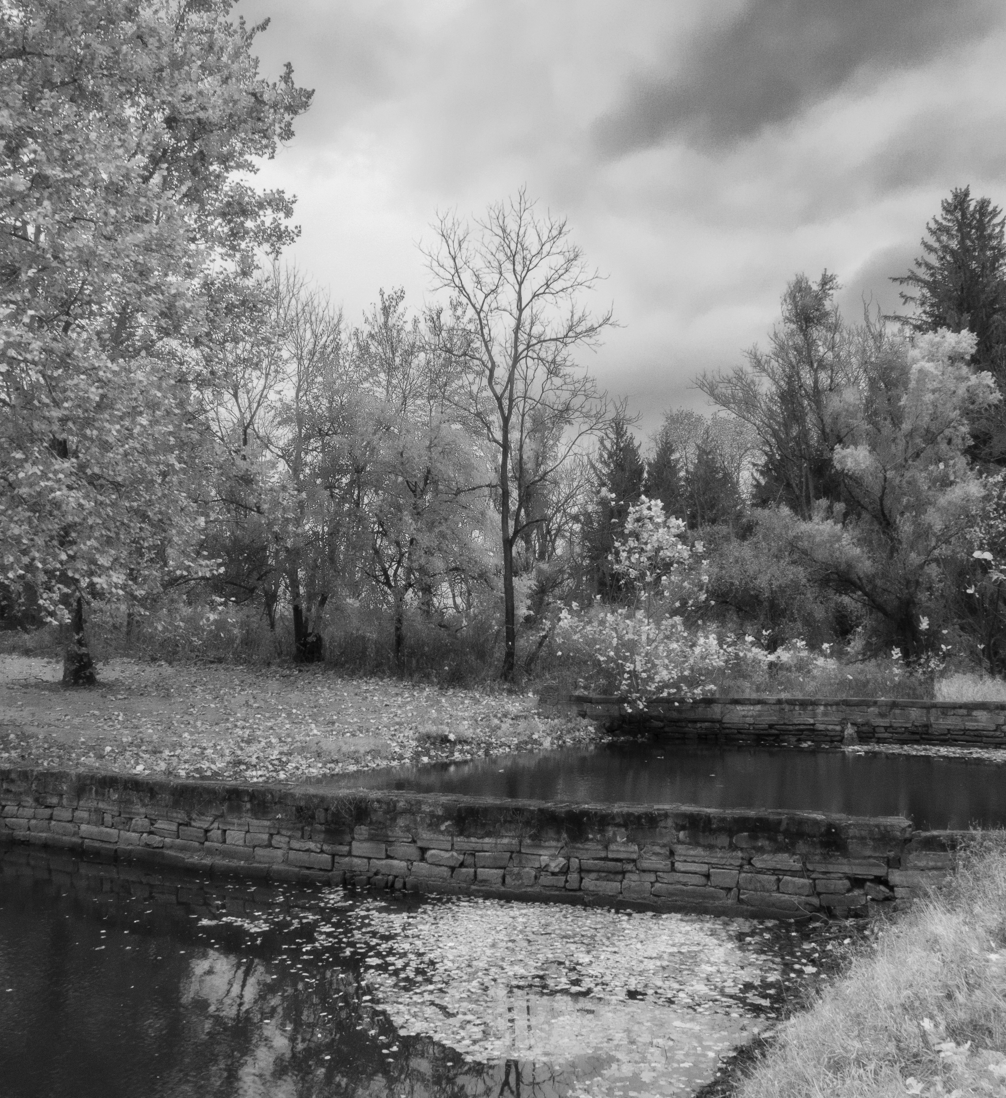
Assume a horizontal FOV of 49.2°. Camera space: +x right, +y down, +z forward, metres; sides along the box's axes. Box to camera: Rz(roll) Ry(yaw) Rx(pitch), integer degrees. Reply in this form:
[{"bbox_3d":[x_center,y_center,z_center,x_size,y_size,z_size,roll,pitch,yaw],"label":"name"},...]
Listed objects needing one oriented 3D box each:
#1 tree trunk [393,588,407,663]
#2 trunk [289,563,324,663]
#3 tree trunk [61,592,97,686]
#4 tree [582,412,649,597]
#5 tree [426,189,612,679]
[{"bbox_3d":[-3.086,2.333,32.919,0.360,2.349,0.360,0,-3,-5],"label":"tree trunk"},{"bbox_3d":[-6.086,2.005,33.941,1.050,3.138,0.900,1,-3,-10],"label":"trunk"},{"bbox_3d":[-9.932,2.108,25.720,0.800,2.225,0.750,1,-4,-21],"label":"tree trunk"},{"bbox_3d":[4.370,-0.962,42.133,2.800,8.226,2.700,0,-3,6],"label":"tree"},{"bbox_3d":[0.374,-2.945,27.725,4.600,12.583,4.400,0,-3,1],"label":"tree"}]

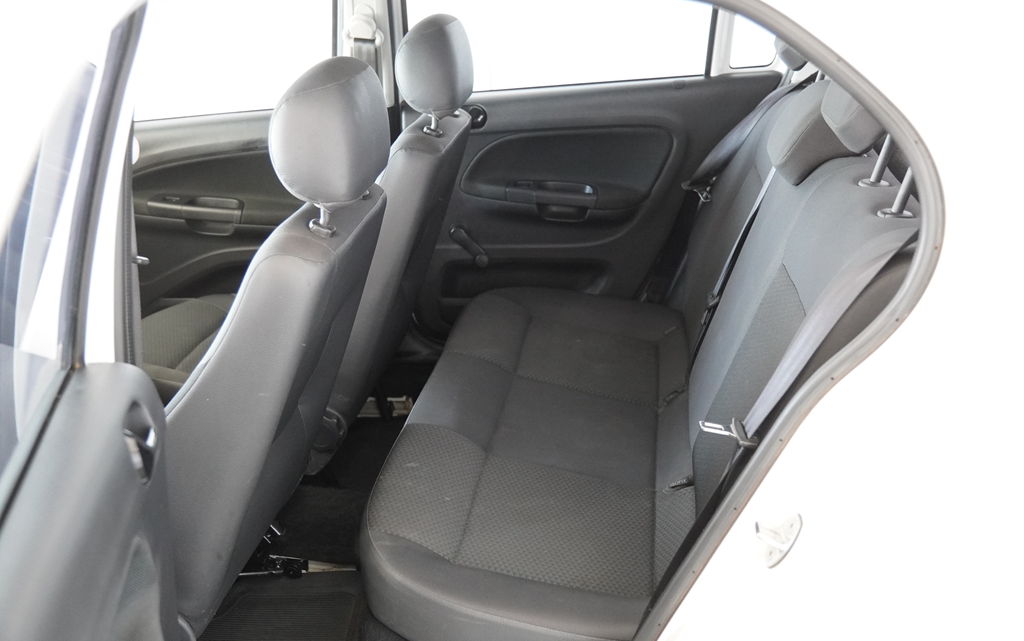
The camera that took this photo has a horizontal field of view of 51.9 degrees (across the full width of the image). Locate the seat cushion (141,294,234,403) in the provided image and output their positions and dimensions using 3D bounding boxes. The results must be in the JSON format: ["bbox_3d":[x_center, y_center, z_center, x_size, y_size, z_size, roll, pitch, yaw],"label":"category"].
[{"bbox_3d":[-0.641,0.114,2.550,0.560,0.215,0.500,1,22,9],"label":"seat cushion"}]

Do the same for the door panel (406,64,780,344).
[{"bbox_3d":[0.177,-0.253,2.649,0.910,0.690,0.130,1,22,9],"label":"door panel"}]

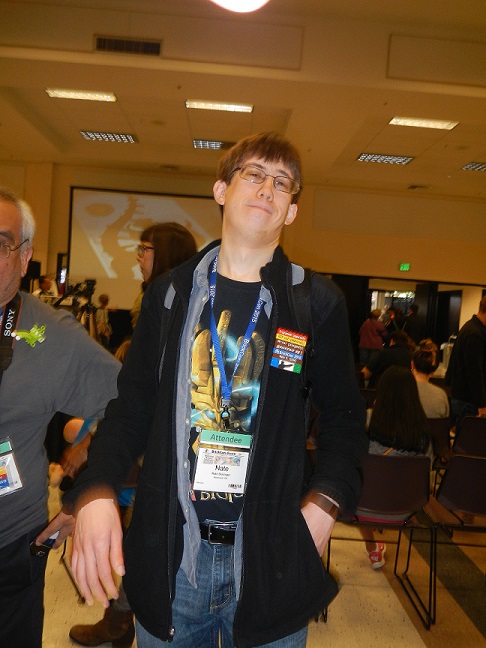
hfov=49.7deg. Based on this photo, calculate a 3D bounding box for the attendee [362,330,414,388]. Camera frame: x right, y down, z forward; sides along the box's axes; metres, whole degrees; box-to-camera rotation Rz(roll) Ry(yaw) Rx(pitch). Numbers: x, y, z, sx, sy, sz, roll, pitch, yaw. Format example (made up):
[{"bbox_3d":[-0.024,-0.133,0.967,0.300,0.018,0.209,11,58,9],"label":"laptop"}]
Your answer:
[{"bbox_3d":[1.623,0.689,5.939,0.580,1.270,0.760,4,2,-12],"label":"attendee"}]

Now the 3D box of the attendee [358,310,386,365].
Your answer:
[{"bbox_3d":[2.352,0.455,9.707,0.520,1.530,0.450,6,3,38],"label":"attendee"}]

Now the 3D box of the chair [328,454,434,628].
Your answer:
[{"bbox_3d":[0.644,1.000,2.657,0.500,0.780,0.530,4,2,-2],"label":"chair"}]

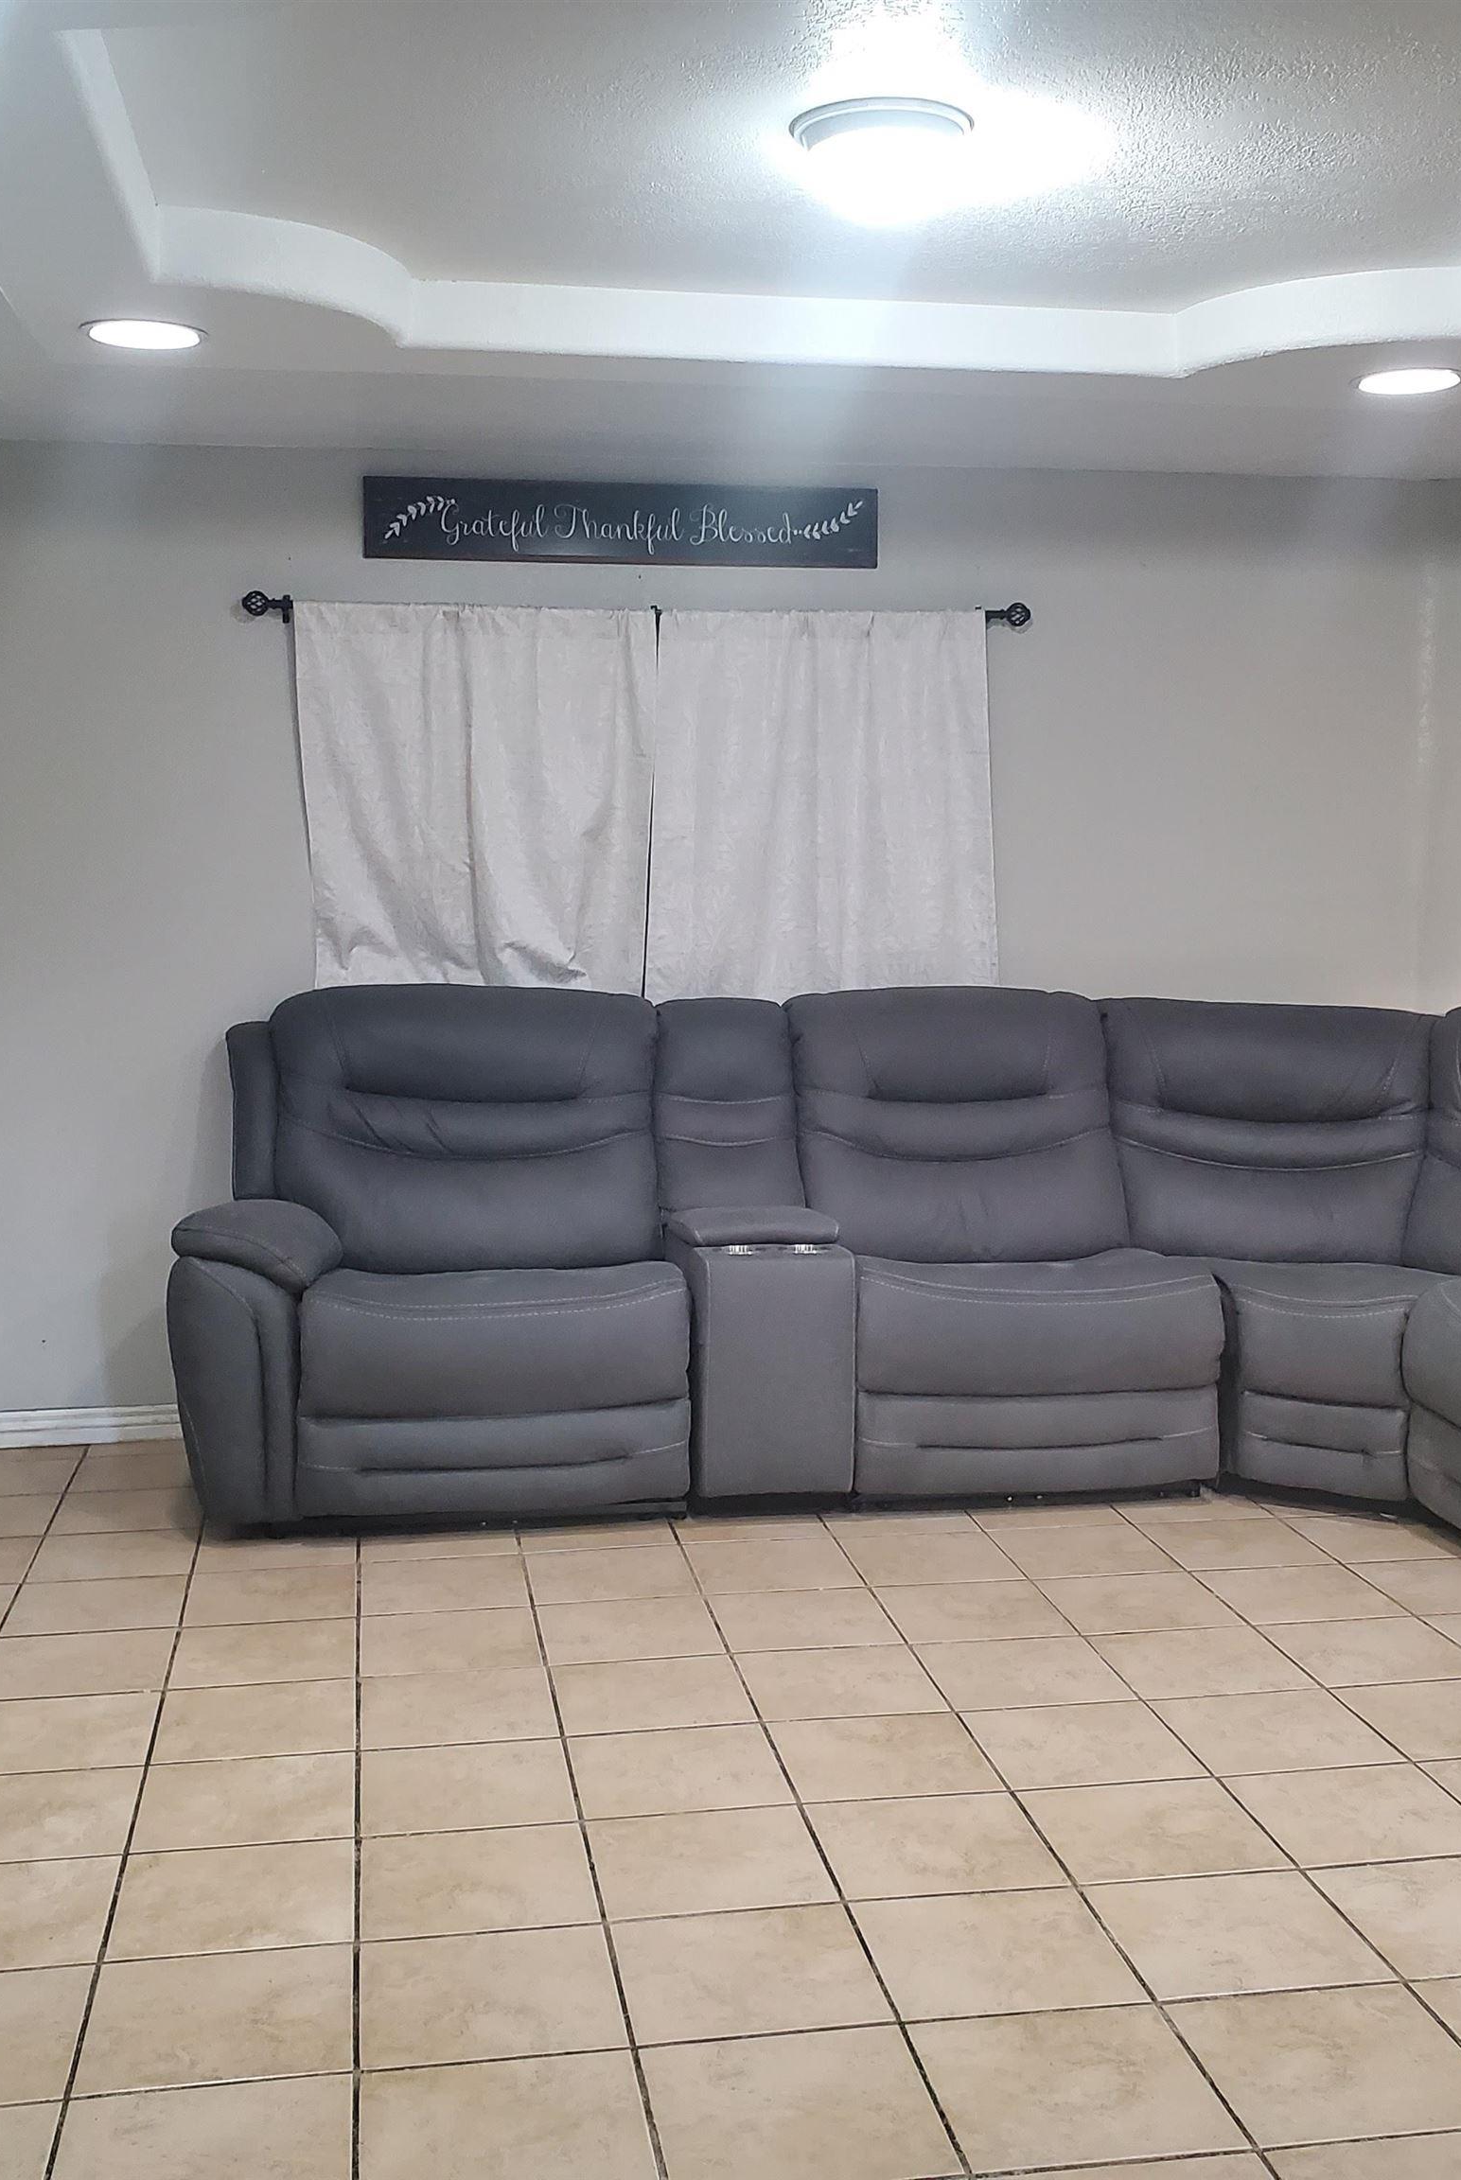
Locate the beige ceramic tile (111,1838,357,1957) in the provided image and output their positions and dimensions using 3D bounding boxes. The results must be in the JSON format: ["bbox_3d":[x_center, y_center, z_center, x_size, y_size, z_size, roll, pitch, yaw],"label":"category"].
[{"bbox_3d":[-0.637,1.050,2.824,0.305,0.010,0.303,-1,6,-9],"label":"beige ceramic tile"}]

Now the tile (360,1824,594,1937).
[{"bbox_3d":[-0.330,1.033,2.844,0.300,0.010,0.300,-1,6,-9],"label":"tile"}]

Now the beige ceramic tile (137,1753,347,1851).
[{"bbox_3d":[-0.687,1.022,3.120,0.305,0.010,0.303,-1,6,-9],"label":"beige ceramic tile"}]

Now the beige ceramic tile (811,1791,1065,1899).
[{"bbox_3d":[0.277,1.034,2.978,0.305,0.010,0.303,-1,6,-9],"label":"beige ceramic tile"}]

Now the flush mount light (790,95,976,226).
[{"bbox_3d":[0.225,-1.372,3.228,0.275,0.095,0.275,0,6,0],"label":"flush mount light"}]

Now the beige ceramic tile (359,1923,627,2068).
[{"bbox_3d":[-0.282,1.066,2.561,0.301,0.010,0.295,-1,6,-9],"label":"beige ceramic tile"}]

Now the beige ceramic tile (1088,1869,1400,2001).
[{"bbox_3d":[0.632,1.060,2.734,0.304,0.010,0.299,-1,6,-10],"label":"beige ceramic tile"}]

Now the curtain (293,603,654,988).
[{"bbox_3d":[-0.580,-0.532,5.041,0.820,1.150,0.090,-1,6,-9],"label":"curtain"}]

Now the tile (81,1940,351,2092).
[{"bbox_3d":[-0.585,1.071,2.510,0.301,0.010,0.295,-1,6,-9],"label":"tile"}]

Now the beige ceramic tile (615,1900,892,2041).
[{"bbox_3d":[0.021,1.061,2.611,0.301,0.010,0.295,-1,6,-9],"label":"beige ceramic tile"}]

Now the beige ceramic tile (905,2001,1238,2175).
[{"bbox_3d":[0.372,1.091,2.385,0.305,0.010,0.303,-1,6,-9],"label":"beige ceramic tile"}]

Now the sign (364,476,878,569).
[{"bbox_3d":[-0.246,-1.318,5.091,1.202,0.183,0.020,-1,6,-10],"label":"sign"}]

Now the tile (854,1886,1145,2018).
[{"bbox_3d":[0.324,1.056,2.661,0.301,0.010,0.295,-1,6,-9],"label":"tile"}]

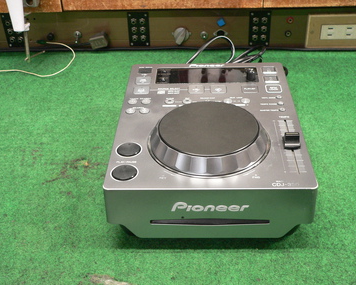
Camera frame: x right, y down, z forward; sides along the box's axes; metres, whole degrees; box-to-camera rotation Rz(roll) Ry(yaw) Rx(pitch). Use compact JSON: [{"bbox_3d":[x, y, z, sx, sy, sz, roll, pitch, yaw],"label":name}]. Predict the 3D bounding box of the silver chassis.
[{"bbox_3d":[0.039,-0.008,0.660,0.218,0.100,0.285,0,36,3],"label":"silver chassis"}]

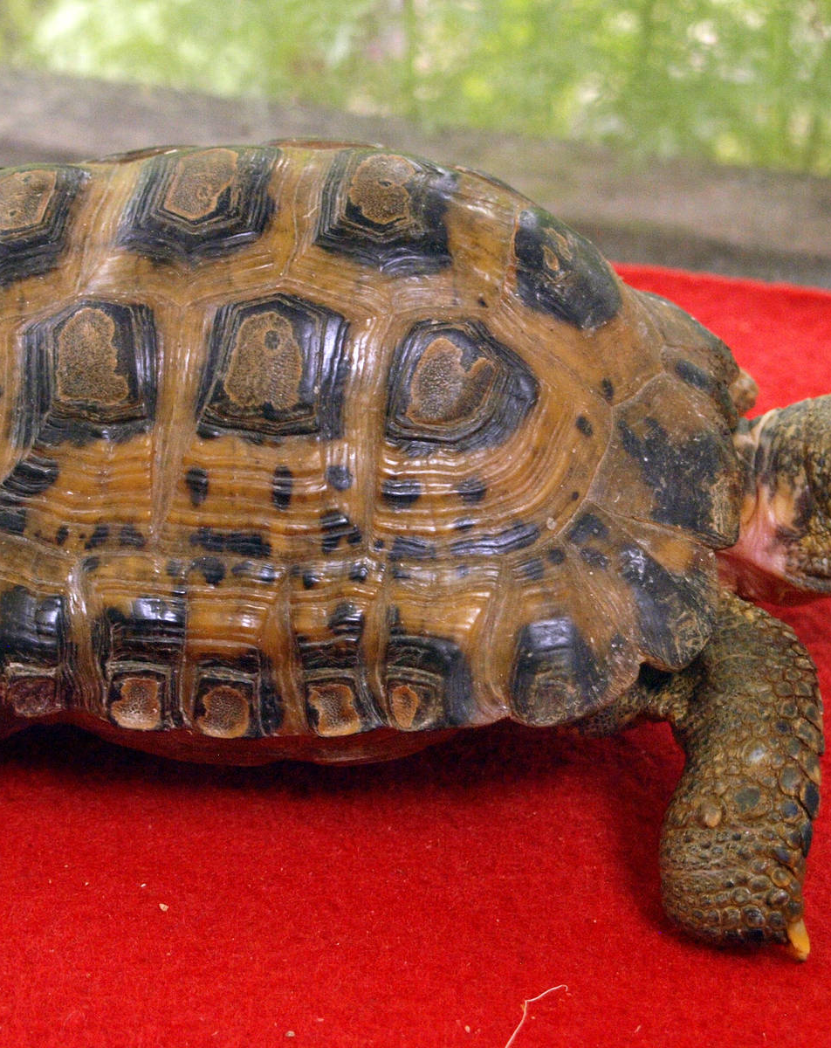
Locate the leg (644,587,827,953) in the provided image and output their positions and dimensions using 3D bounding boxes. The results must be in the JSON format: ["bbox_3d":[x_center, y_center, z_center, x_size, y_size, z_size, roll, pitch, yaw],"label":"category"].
[{"bbox_3d":[0.076,0.060,0.870,0.043,0.072,0.052,3,30,4],"label":"leg"}]

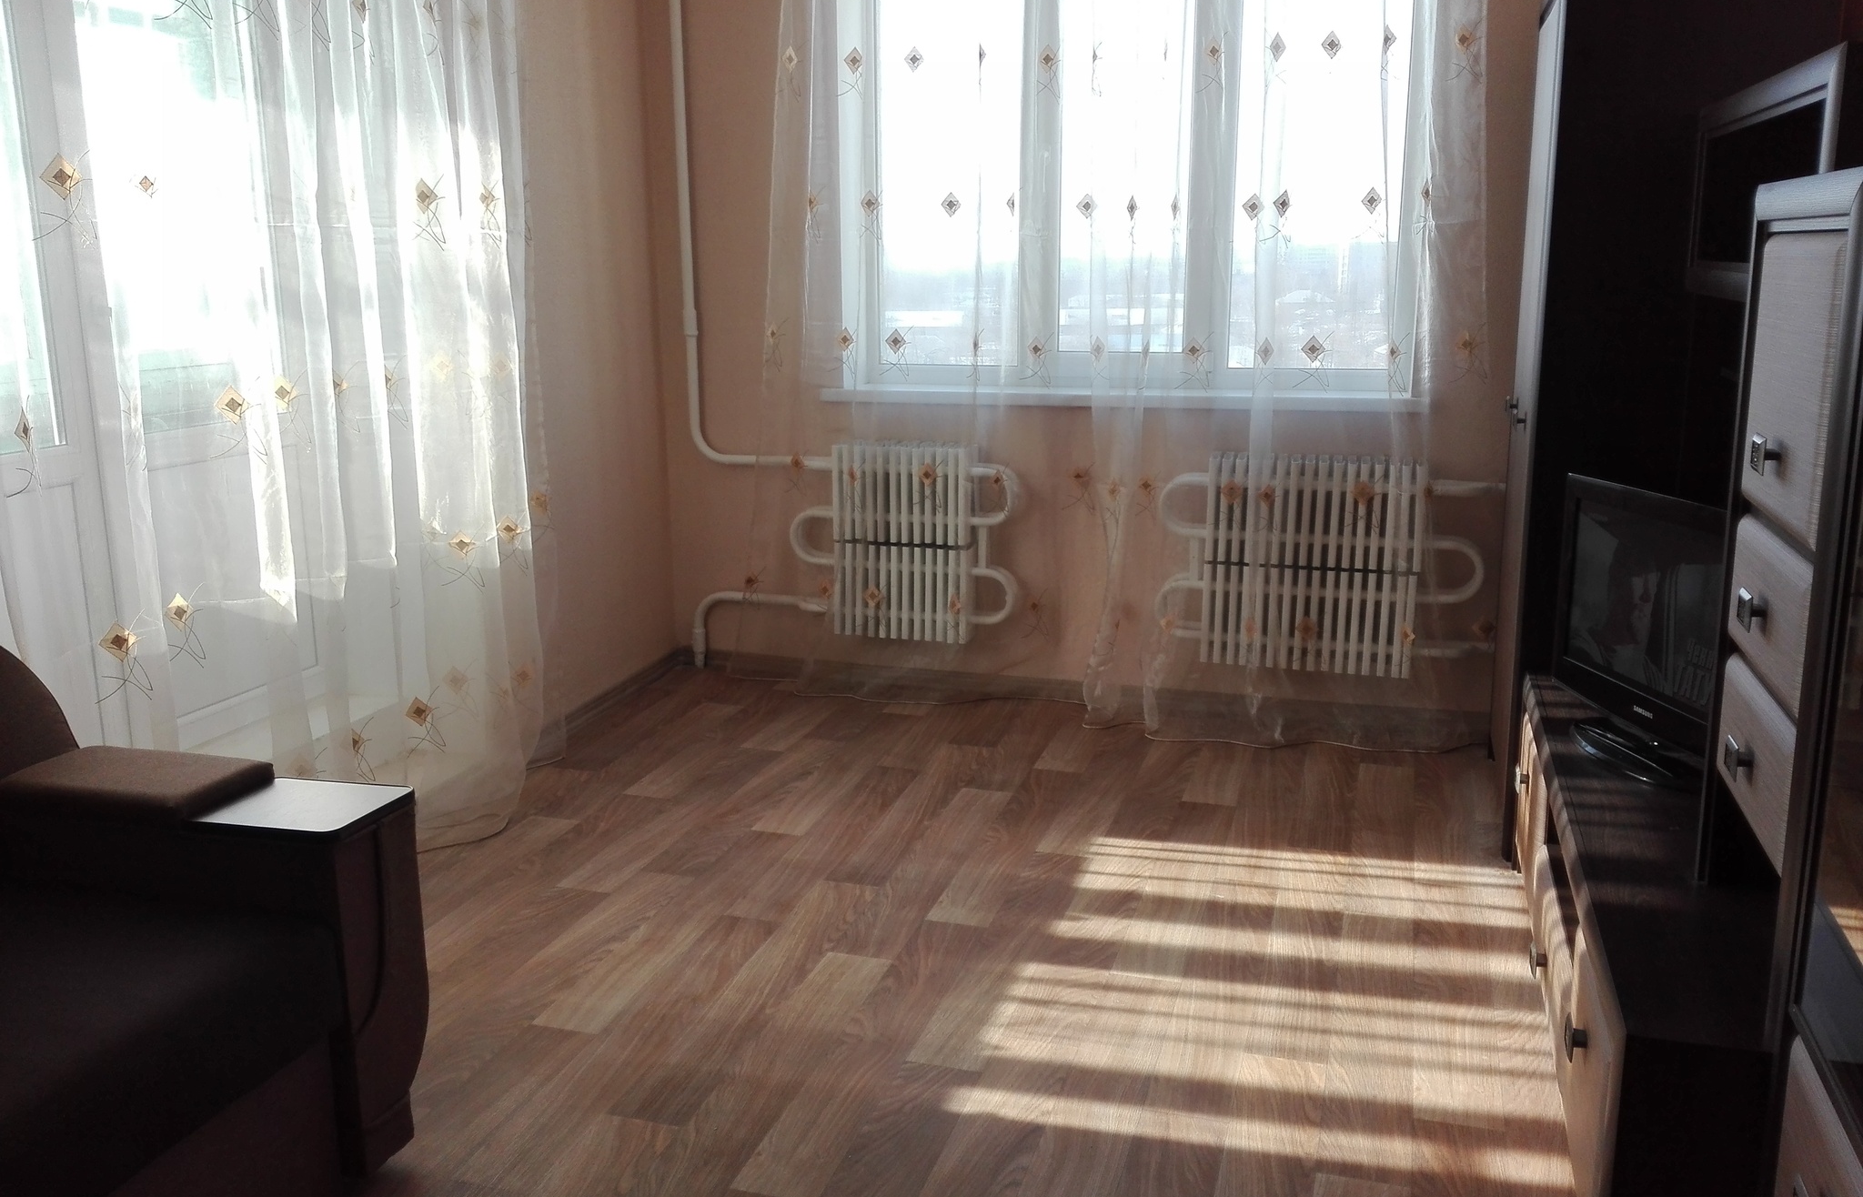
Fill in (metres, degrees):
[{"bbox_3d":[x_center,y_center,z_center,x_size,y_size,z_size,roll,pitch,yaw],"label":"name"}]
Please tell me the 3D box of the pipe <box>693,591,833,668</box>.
[{"bbox_3d":[-0.607,0.129,5.133,0.531,0.282,0.050,4,13,18],"label":"pipe"}]

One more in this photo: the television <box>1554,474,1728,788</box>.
[{"bbox_3d":[1.370,0.069,2.698,0.200,0.511,0.685,-1,13,-4],"label":"television"}]

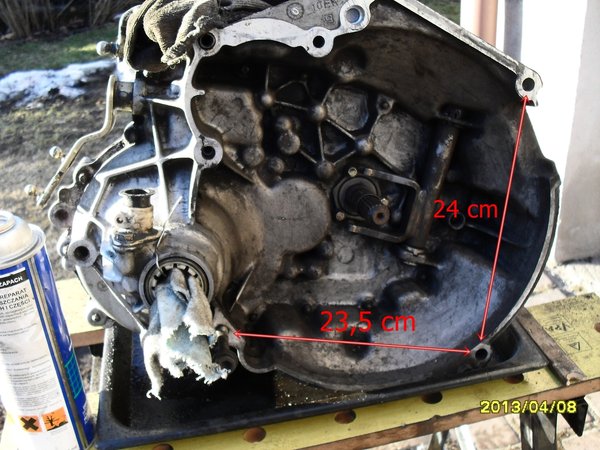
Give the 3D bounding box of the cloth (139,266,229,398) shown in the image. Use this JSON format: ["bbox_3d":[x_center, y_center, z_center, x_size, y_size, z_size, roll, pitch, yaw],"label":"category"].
[{"bbox_3d":[-0.095,0.088,0.540,0.072,0.102,0.062,-8,24,-9],"label":"cloth"}]

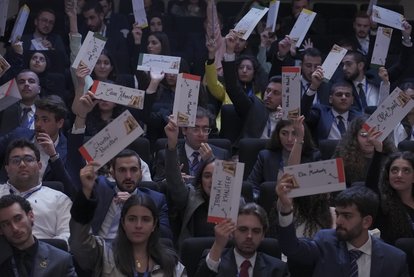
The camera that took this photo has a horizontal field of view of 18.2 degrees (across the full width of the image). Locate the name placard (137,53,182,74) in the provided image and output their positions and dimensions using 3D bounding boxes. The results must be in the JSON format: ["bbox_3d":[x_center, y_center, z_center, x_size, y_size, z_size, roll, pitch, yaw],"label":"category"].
[{"bbox_3d":[-0.330,-0.517,8.950,0.297,0.135,0.025,5,-12,0],"label":"name placard"}]

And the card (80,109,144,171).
[{"bbox_3d":[-0.450,0.012,6.100,0.297,0.135,0.025,-38,0,-1],"label":"card"}]

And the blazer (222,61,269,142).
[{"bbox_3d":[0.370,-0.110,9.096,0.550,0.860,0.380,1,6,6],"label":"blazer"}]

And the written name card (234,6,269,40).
[{"bbox_3d":[0.308,-0.824,9.100,0.135,0.297,0.025,25,-24,29],"label":"written name card"}]

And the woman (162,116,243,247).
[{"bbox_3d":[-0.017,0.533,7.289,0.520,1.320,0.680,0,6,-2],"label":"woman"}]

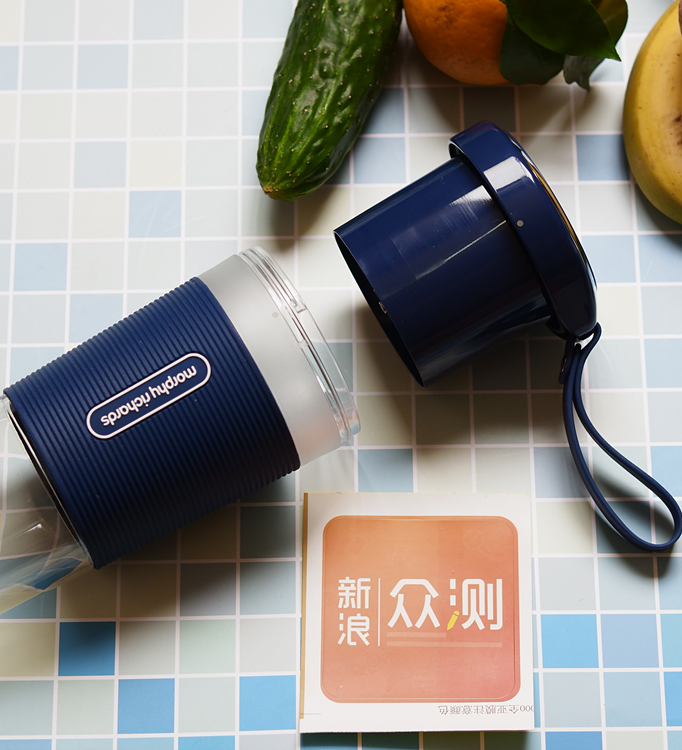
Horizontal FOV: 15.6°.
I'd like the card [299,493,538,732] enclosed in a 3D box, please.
[{"bbox_3d":[0.029,0.089,0.934,0.086,0.003,0.094,0,68,0],"label":"card"}]

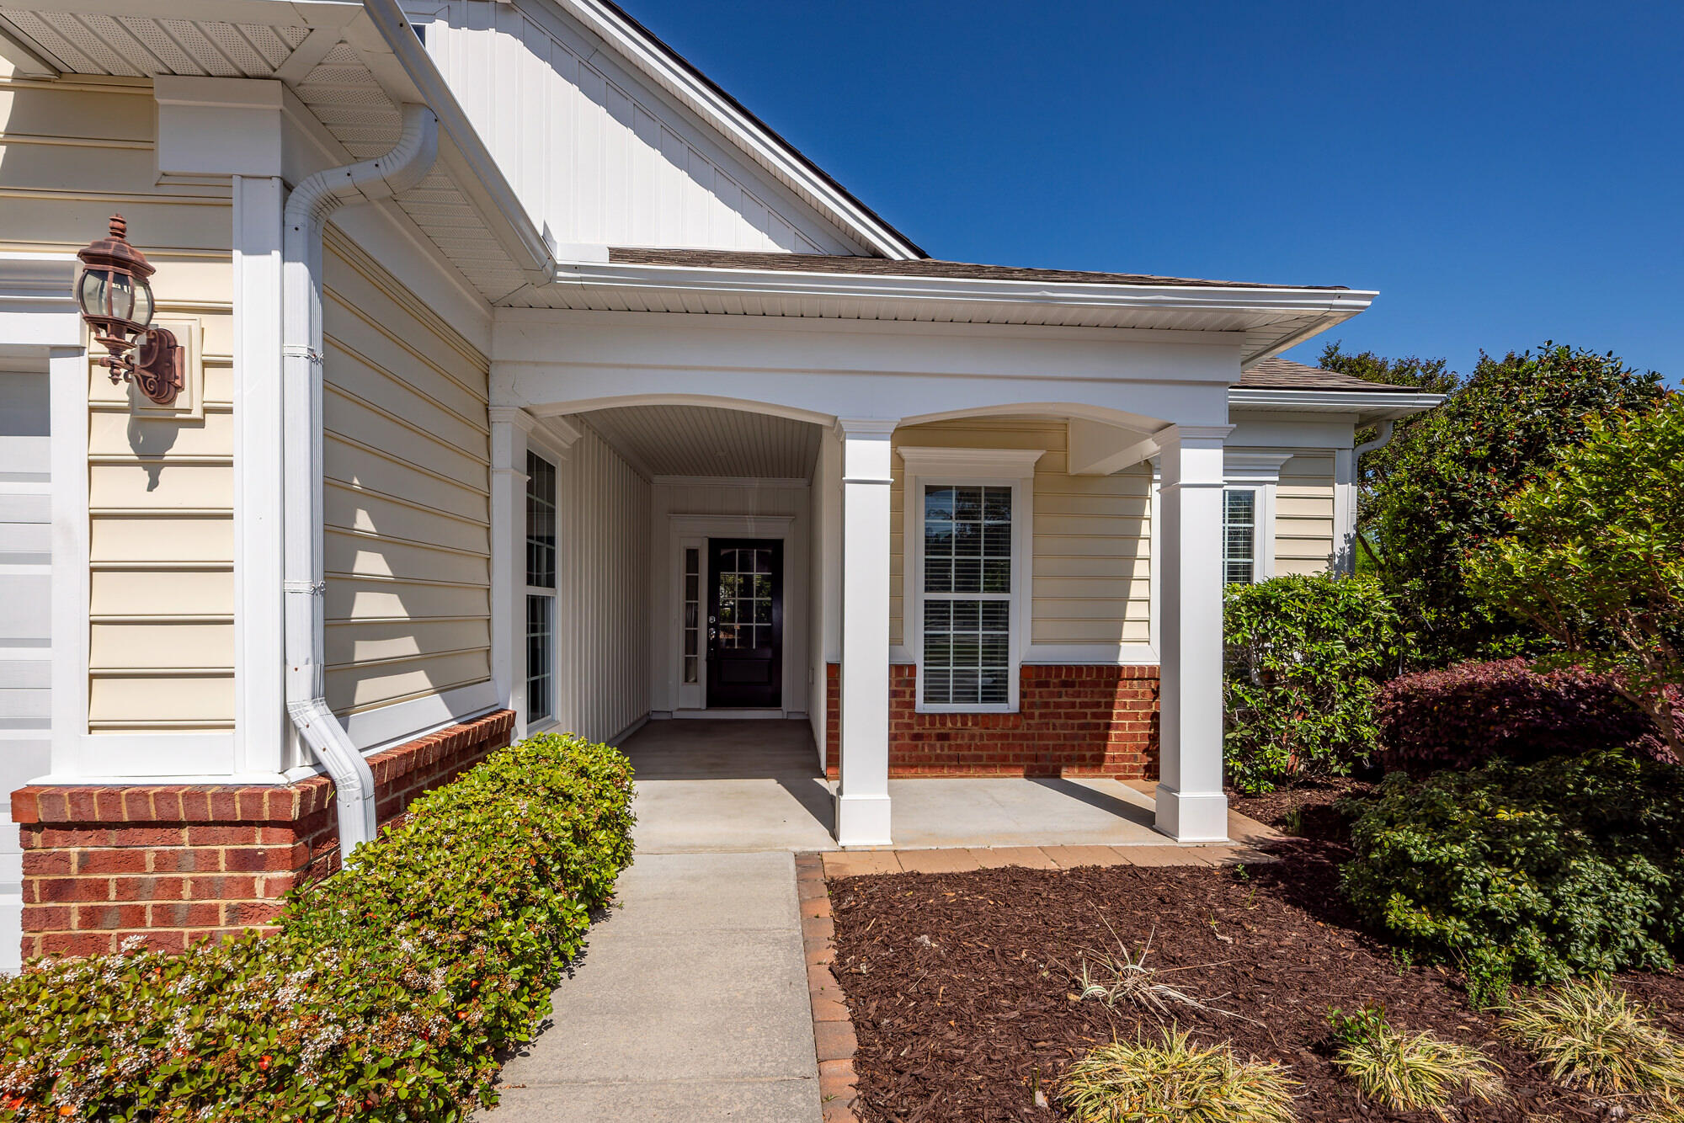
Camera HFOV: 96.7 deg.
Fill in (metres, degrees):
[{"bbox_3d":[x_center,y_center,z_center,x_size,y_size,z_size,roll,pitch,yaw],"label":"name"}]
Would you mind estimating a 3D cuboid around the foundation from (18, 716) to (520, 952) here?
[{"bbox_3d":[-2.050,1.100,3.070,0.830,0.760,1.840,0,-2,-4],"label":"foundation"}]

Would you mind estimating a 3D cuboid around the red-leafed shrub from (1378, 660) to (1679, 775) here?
[{"bbox_3d":[4.680,1.170,5.000,1.900,1.000,1.300,0,-2,-4],"label":"red-leafed shrub"}]

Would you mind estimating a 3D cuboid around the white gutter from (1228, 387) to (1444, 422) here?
[{"bbox_3d":[3.660,-1.215,5.830,1.850,0.150,0.460,0,-2,-4],"label":"white gutter"}]

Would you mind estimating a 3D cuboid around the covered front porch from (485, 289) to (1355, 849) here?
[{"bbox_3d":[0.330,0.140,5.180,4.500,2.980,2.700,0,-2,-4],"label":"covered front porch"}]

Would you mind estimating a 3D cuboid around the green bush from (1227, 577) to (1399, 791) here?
[{"bbox_3d":[3.400,0.880,5.550,1.350,1.580,0.850,0,-2,-4],"label":"green bush"}]

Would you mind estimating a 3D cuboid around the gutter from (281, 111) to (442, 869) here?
[{"bbox_3d":[-1.540,-0.100,2.430,0.480,2.750,0.100,0,-2,-4],"label":"gutter"}]

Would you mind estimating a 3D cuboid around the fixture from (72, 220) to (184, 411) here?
[{"bbox_3d":[-2.075,-0.730,2.180,0.170,0.510,0.270,0,-2,-4],"label":"fixture"}]

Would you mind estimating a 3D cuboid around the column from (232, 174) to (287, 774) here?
[{"bbox_3d":[-1.835,-0.270,2.420,0.165,1.890,0.160,0,-2,-4],"label":"column"}]

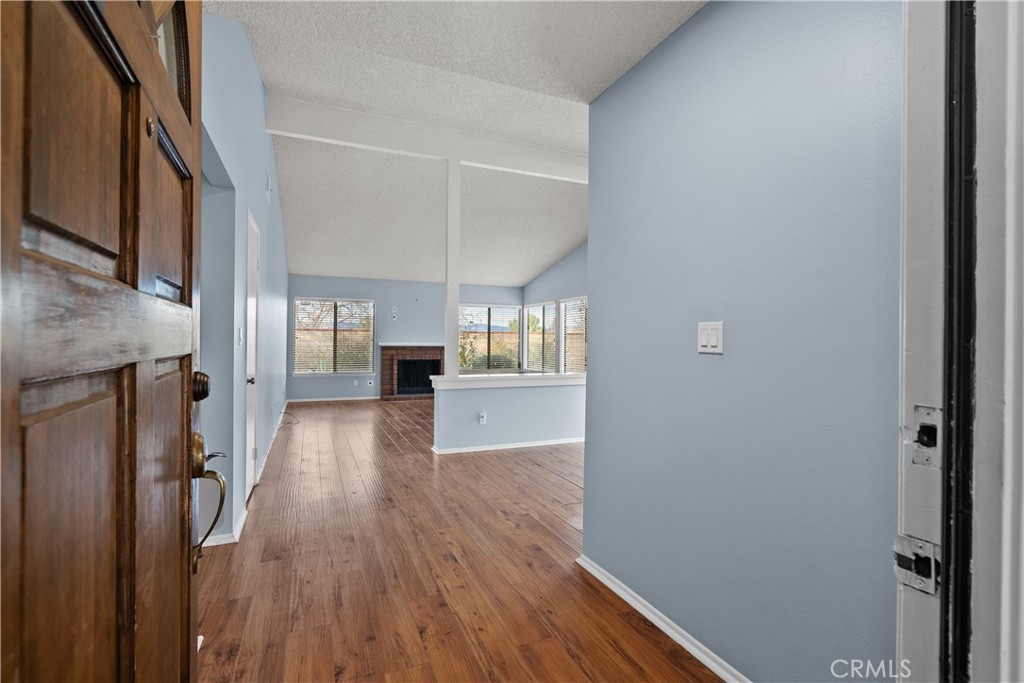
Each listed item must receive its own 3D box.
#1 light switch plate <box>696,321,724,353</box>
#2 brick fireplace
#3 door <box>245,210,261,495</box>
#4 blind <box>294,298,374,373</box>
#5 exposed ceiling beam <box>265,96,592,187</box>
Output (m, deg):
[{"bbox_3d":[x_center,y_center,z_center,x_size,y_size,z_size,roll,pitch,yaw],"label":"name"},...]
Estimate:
[{"bbox_3d":[0.736,-0.015,1.689,0.010,0.115,0.115,0,0,-24],"label":"light switch plate"},{"bbox_3d":[-1.925,0.615,9.501,1.560,1.135,0.480,0,0,-24],"label":"brick fireplace"},{"bbox_3d":[-2.032,0.152,3.540,0.040,2.030,0.670,0,0,-24],"label":"door"},{"bbox_3d":[-3.509,-0.092,9.088,1.470,1.400,0.060,0,0,-24],"label":"blind"},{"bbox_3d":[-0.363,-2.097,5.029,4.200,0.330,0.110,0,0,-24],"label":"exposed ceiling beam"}]

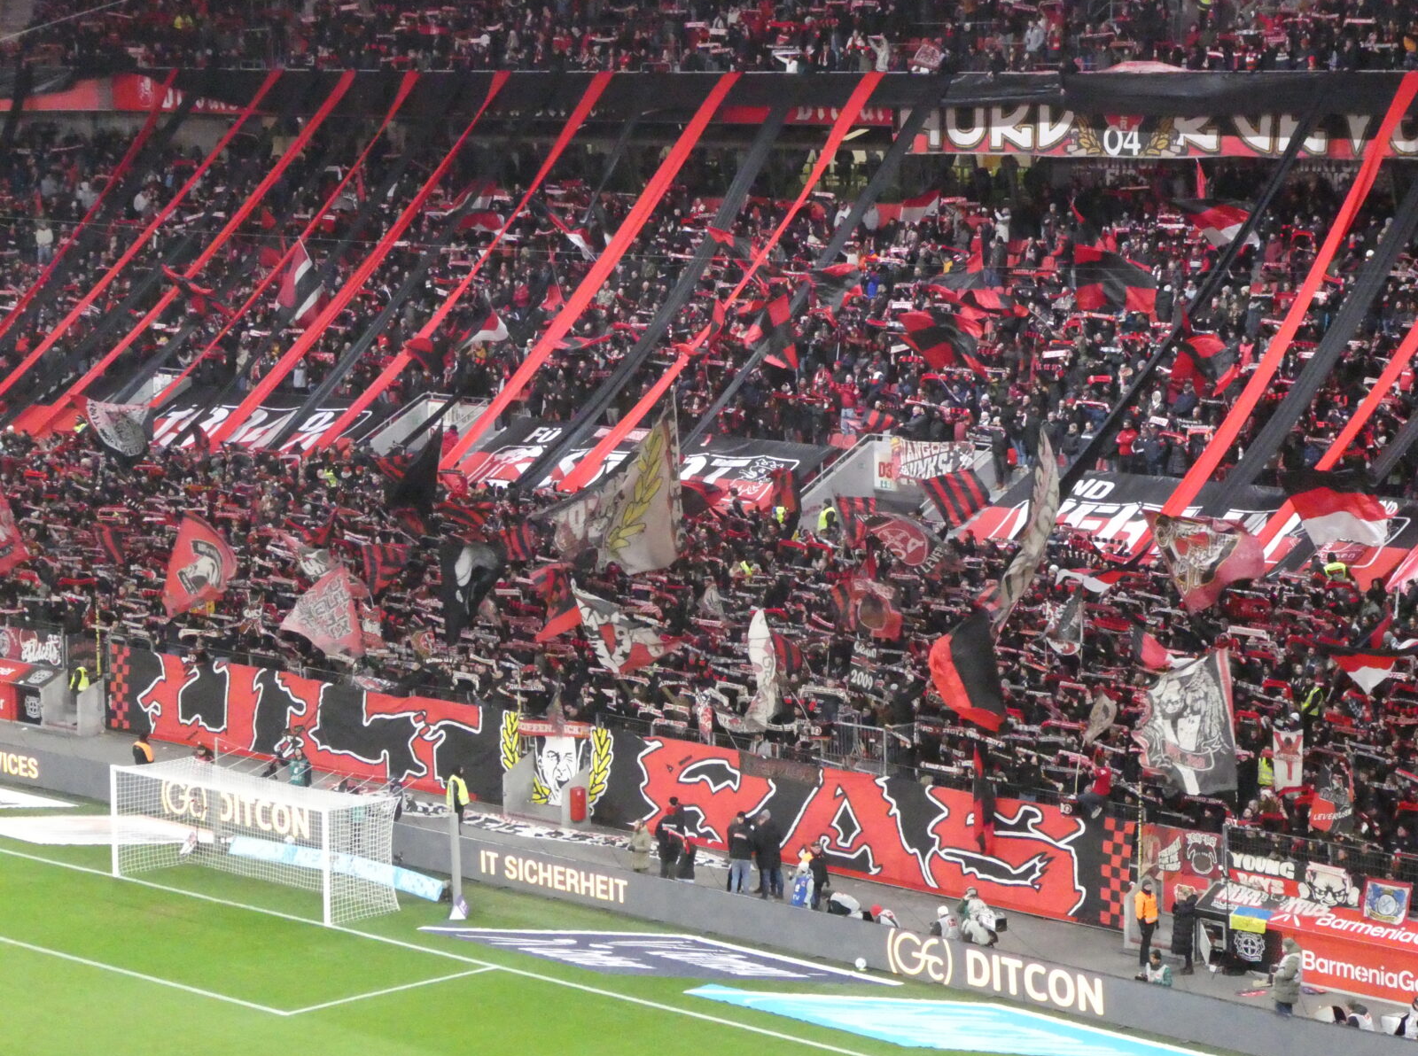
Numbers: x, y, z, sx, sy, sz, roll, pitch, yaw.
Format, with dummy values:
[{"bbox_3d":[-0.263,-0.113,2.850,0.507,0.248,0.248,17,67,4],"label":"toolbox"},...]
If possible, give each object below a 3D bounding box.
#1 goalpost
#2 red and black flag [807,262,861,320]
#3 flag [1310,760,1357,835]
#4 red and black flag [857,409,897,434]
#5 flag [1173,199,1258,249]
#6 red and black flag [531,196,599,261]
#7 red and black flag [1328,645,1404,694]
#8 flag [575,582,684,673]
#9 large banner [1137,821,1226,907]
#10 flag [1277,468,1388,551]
[{"bbox_3d":[-10.080,6.843,81.516,7.560,2.560,2.150,6,9,44],"label":"goalpost"},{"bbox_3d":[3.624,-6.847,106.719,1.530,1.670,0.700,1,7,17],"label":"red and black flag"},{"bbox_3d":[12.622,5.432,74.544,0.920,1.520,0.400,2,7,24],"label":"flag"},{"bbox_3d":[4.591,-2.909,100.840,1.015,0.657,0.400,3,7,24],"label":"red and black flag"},{"bbox_3d":[13.476,-8.071,98.029,2.250,1.320,0.500,2,7,16],"label":"flag"},{"bbox_3d":[-4.434,-9.209,113.500,2.080,2.010,0.400,2,7,14],"label":"red and black flag"},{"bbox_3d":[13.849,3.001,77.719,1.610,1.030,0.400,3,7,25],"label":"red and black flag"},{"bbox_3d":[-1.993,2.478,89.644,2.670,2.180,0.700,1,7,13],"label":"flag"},{"bbox_3d":[9.769,7.036,76.221,2.120,1.650,0.120,6,9,44],"label":"large banner"},{"bbox_3d":[13.711,-0.413,80.900,2.400,1.780,0.500,2,7,17],"label":"flag"}]

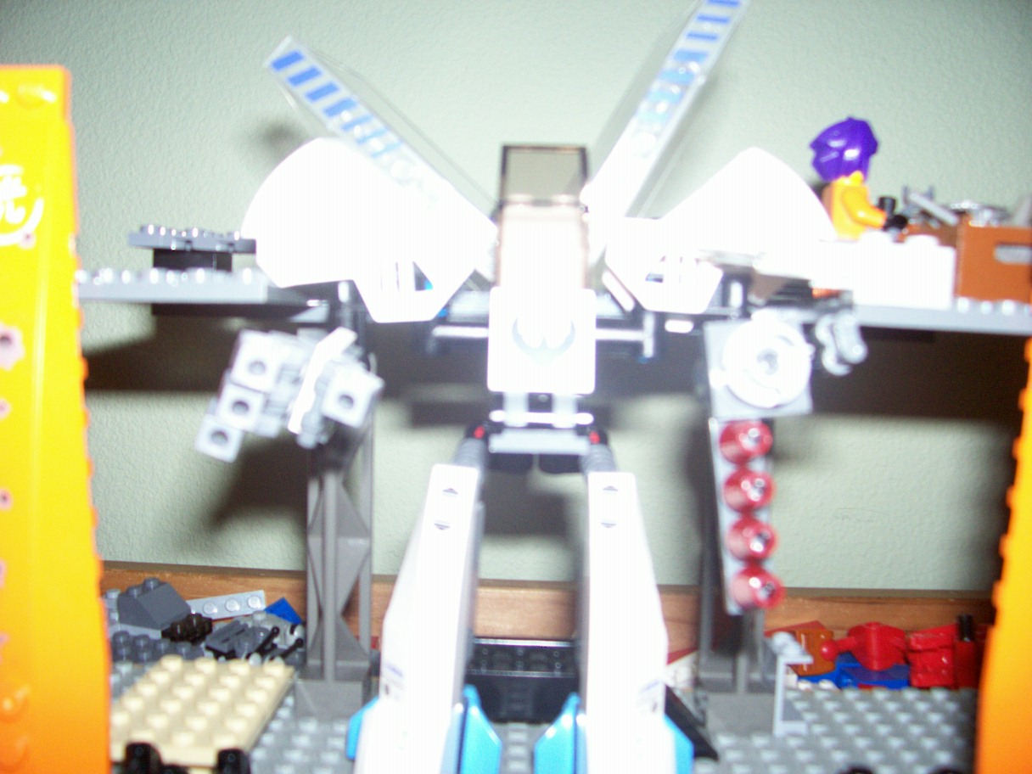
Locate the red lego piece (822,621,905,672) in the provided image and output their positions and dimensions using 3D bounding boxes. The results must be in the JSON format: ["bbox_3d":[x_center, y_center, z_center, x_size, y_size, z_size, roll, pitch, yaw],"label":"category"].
[{"bbox_3d":[0.098,0.074,0.288,0.024,0.013,0.014,2,3,10],"label":"red lego piece"}]

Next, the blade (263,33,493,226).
[{"bbox_3d":[-0.025,-0.049,0.199,0.056,0.017,0.005,43,0,0],"label":"blade"}]

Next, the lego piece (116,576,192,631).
[{"bbox_3d":[-0.118,0.070,0.332,0.016,0.011,0.016,2,7,21],"label":"lego piece"}]

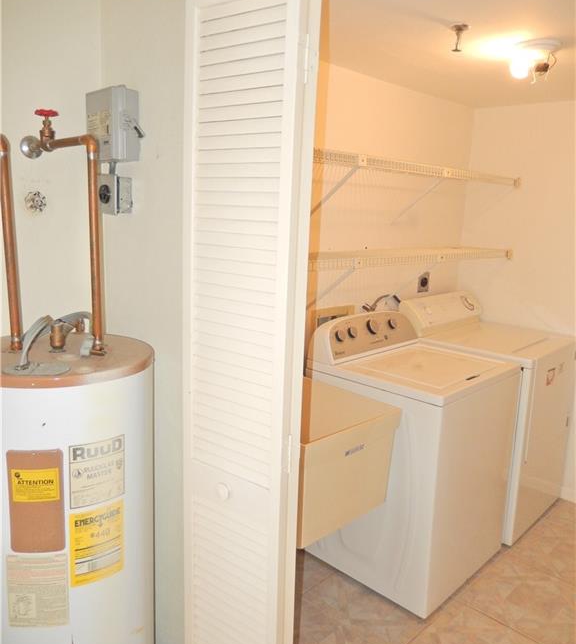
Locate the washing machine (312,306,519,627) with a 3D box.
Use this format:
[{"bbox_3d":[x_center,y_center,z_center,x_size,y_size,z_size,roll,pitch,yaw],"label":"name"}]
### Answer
[{"bbox_3d":[0.546,0.540,2.481,0.665,1.055,0.698,13,15,43],"label":"washing machine"}]

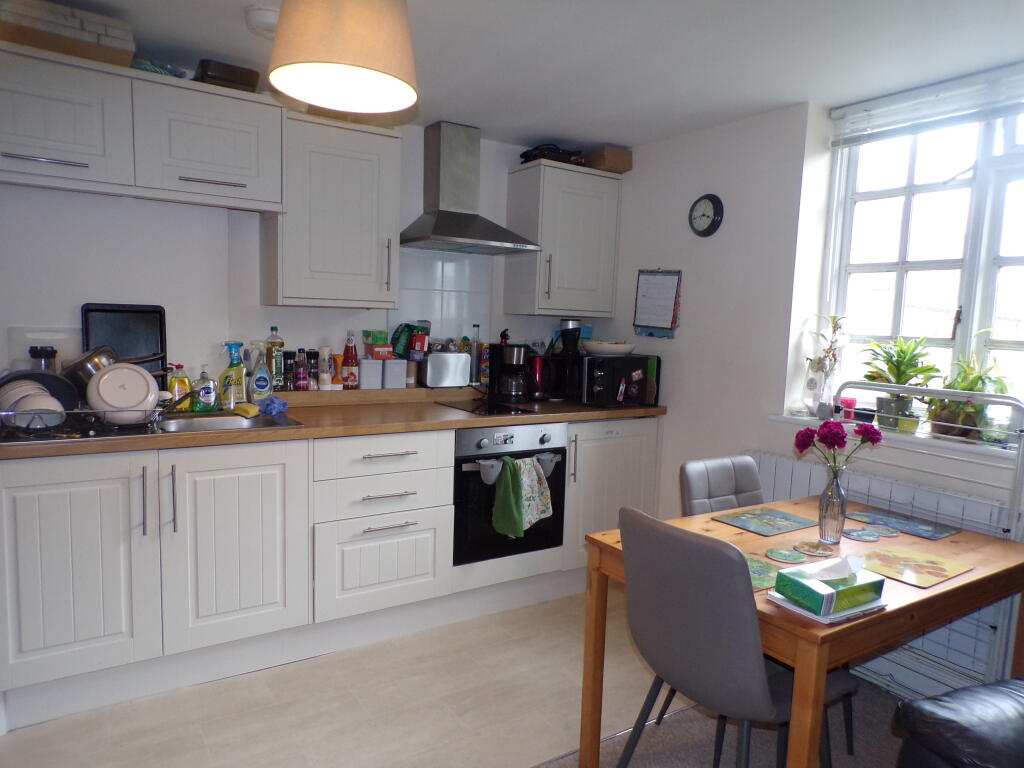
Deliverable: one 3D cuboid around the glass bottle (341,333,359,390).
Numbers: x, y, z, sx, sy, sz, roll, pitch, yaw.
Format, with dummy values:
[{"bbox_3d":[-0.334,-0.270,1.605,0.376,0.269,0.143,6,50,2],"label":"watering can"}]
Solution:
[{"bbox_3d":[-0.746,-0.106,3.270,0.080,0.261,0.080,0,5,-23],"label":"glass bottle"}]

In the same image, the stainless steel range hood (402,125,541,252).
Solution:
[{"bbox_3d":[-0.214,-0.945,3.422,0.595,0.595,0.420,-2,6,-33],"label":"stainless steel range hood"}]

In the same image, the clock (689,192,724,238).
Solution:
[{"bbox_3d":[0.913,-0.791,3.335,0.045,0.200,0.200,-2,6,-33],"label":"clock"}]

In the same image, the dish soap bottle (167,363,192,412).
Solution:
[{"bbox_3d":[-1.320,0.018,2.818,0.092,0.192,0.058,-1,6,-27],"label":"dish soap bottle"}]

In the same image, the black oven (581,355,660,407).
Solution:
[{"bbox_3d":[0.475,-0.026,3.679,0.440,0.250,0.340,-1,6,-26],"label":"black oven"}]

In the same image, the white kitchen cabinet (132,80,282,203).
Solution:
[{"bbox_3d":[-1.184,-0.883,2.721,0.502,0.360,0.335,-1,5,-34],"label":"white kitchen cabinet"}]

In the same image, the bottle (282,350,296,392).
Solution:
[{"bbox_3d":[-0.997,-0.056,3.192,0.054,0.172,0.054,-2,6,-33],"label":"bottle"}]

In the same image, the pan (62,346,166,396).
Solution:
[{"bbox_3d":[-1.455,-0.049,2.598,0.370,0.190,0.090,-9,36,-24],"label":"pan"}]

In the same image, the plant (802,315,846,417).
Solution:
[{"bbox_3d":[1.307,-0.072,2.970,0.140,0.432,0.140,-1,5,-34],"label":"plant"}]

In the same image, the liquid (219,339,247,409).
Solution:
[{"bbox_3d":[-1.148,-0.033,2.916,0.108,0.290,0.065,0,5,-23],"label":"liquid"}]

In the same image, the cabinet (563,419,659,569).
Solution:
[{"bbox_3d":[0.339,0.506,3.745,0.585,0.710,0.569,-1,5,-34],"label":"cabinet"}]

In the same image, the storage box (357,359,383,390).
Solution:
[{"bbox_3d":[-0.683,-0.049,3.412,0.110,0.143,0.105,-2,6,-33],"label":"storage box"}]

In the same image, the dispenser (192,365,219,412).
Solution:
[{"bbox_3d":[-1.260,0.019,2.919,0.105,0.191,0.065,-1,5,-34],"label":"dispenser"}]

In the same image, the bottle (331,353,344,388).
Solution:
[{"bbox_3d":[-0.809,-0.053,3.317,0.055,0.166,0.055,-2,6,-33],"label":"bottle"}]

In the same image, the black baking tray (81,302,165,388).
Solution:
[{"bbox_3d":[-1.468,-0.095,2.704,0.283,0.410,0.030,-2,0,-34],"label":"black baking tray"}]

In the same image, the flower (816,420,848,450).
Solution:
[{"bbox_3d":[0.858,0.138,1.900,0.080,0.077,0.077,3,5,11],"label":"flower"}]

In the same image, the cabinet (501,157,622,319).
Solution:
[{"bbox_3d":[0.270,-0.755,3.864,0.521,0.771,0.330,-1,5,-34],"label":"cabinet"}]

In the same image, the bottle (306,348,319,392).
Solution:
[{"bbox_3d":[-0.918,-0.067,3.277,0.055,0.187,0.055,-1,5,-34],"label":"bottle"}]

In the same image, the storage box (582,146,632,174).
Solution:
[{"bbox_3d":[0.485,-1.184,3.798,0.193,0.098,0.268,-1,5,-34],"label":"storage box"}]

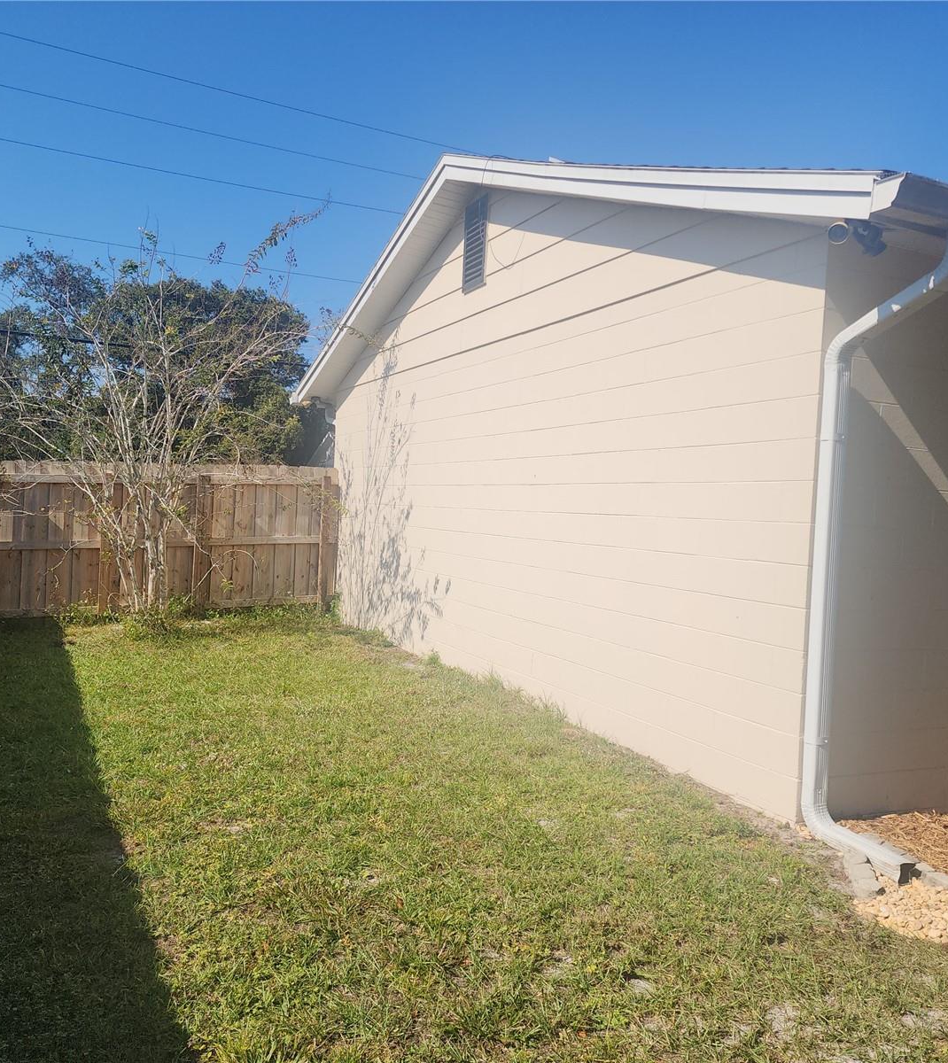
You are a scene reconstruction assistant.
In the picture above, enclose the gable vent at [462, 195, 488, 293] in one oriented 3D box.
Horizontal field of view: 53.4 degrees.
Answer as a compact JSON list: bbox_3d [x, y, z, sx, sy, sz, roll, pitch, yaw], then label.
[{"bbox_3d":[0.011,-2.462,8.133,0.050,0.765,0.450,2,1,-24],"label":"gable vent"}]

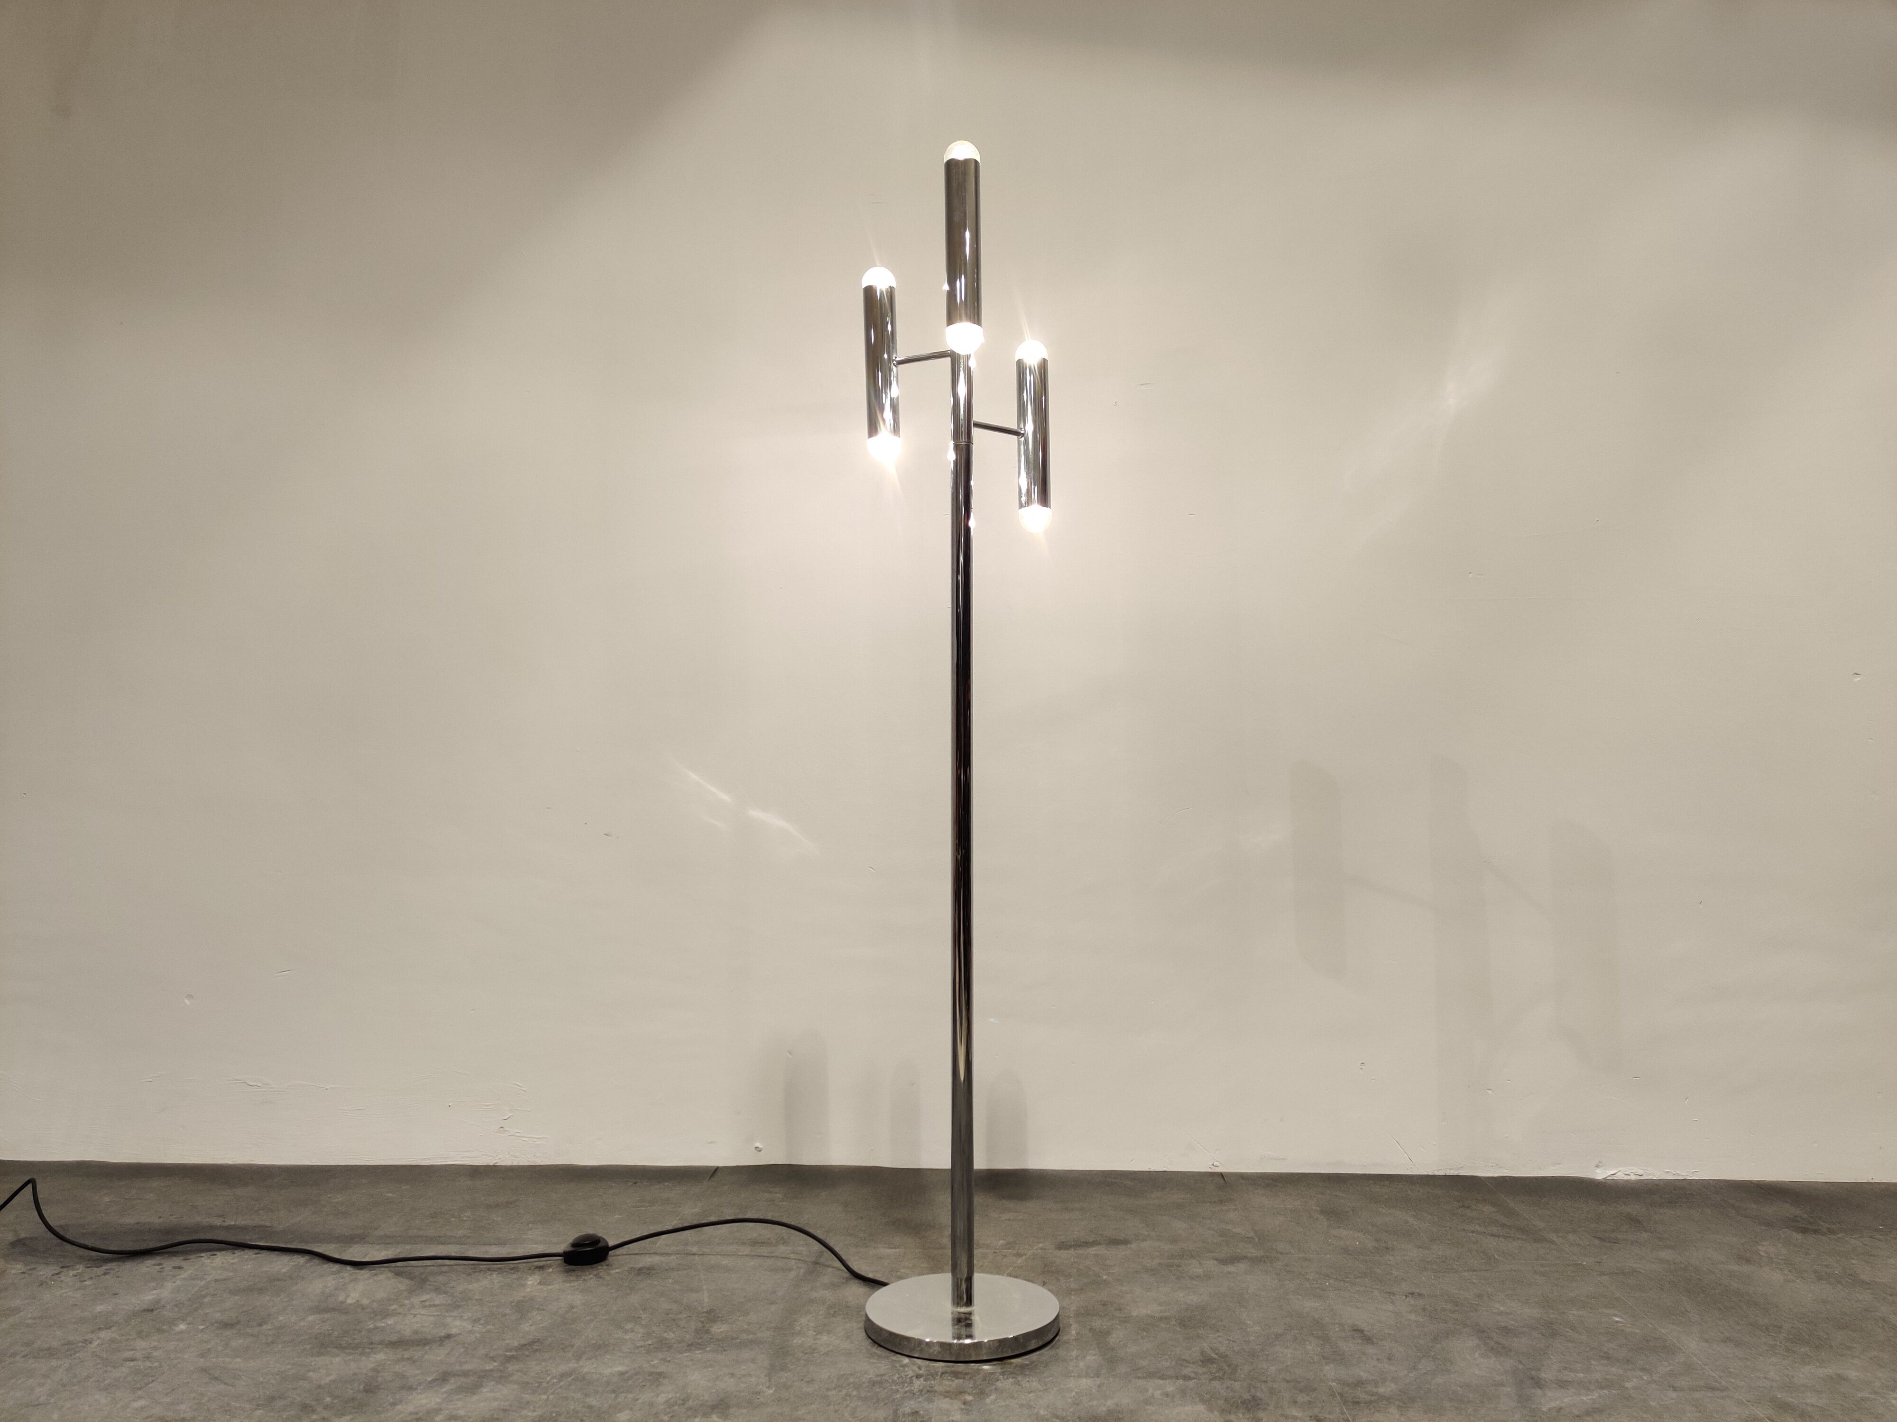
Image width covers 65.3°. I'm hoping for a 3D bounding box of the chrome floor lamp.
[{"bbox_3d":[0.016,0.041,1.972,0.261,1.530,0.271,0,-3,0],"label":"chrome floor lamp"}]

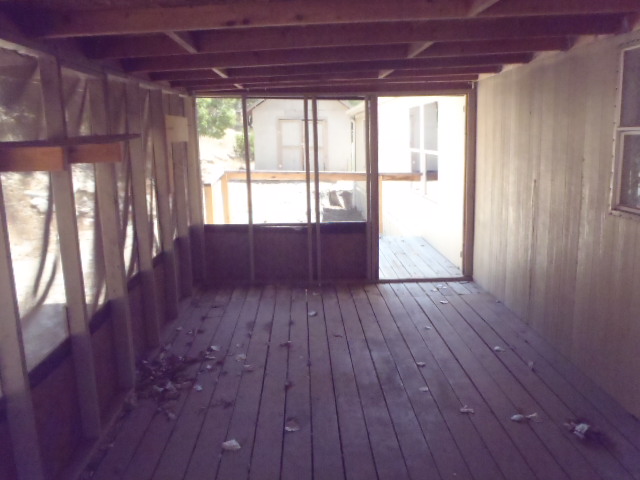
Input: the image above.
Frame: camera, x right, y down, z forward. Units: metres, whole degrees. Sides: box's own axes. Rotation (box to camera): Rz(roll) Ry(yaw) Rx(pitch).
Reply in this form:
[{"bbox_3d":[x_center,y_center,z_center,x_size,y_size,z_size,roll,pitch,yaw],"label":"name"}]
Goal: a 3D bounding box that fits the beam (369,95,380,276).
[{"bbox_3d":[0.560,-0.495,5.342,0.084,1.942,0.085,-2,11,-2],"label":"beam"}]

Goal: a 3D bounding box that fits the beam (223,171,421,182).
[{"bbox_3d":[0.002,-0.981,8.042,3.078,0.125,0.110,2,11,7],"label":"beam"}]

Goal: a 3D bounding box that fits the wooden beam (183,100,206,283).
[{"bbox_3d":[-1.296,-0.471,5.369,0.115,1.949,0.085,-2,11,-2],"label":"wooden beam"}]

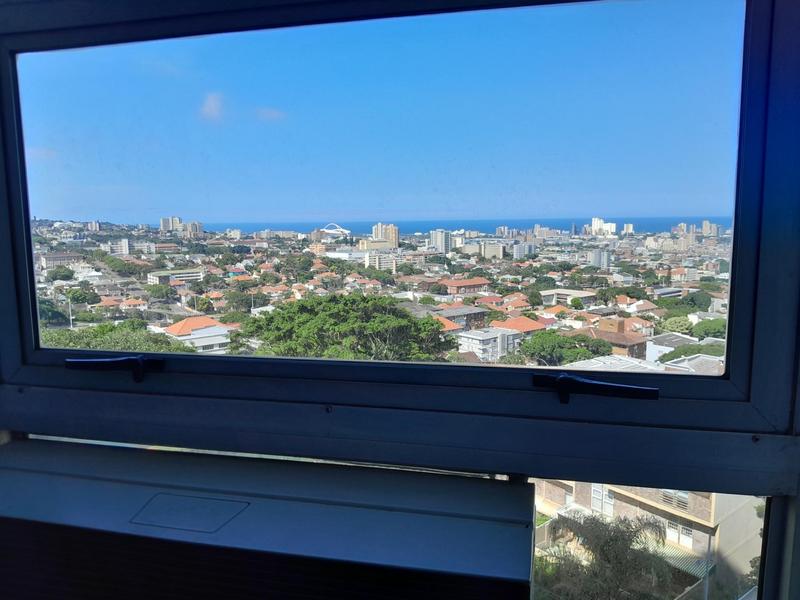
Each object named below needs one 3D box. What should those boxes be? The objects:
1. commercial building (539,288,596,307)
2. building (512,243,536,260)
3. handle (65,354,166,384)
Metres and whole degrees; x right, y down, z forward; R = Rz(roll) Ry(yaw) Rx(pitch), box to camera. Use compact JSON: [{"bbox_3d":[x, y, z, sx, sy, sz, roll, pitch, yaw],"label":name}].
[{"bbox_3d":[86.970,-1.300,312.000,14.000,7.000,25.000,-8,10,-40],"label":"commercial building"},{"bbox_3d":[300.420,-116.310,1450.000,50.000,36.000,30.000,1,8,15],"label":"building"},{"bbox_3d":[-0.354,0.085,0.747,0.118,0.028,0.040,1,8,13],"label":"handle"}]

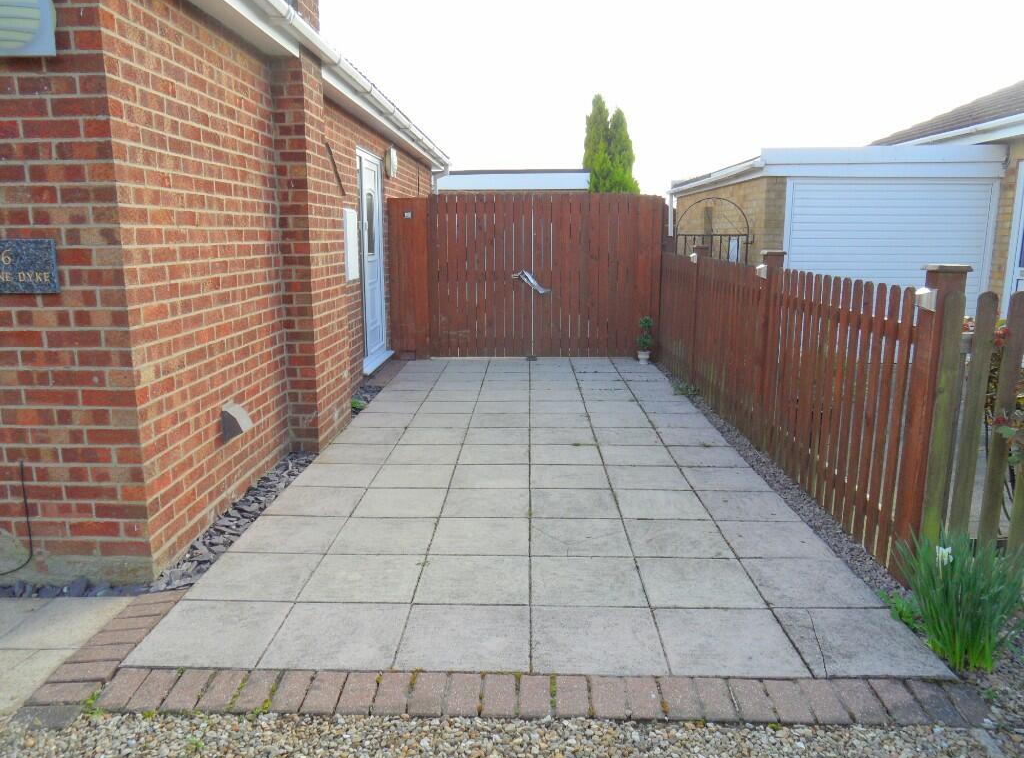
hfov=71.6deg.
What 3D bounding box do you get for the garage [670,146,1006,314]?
[{"bbox_3d":[3.963,-1.807,10.144,2.546,2.329,5.092,0,12,1],"label":"garage"}]

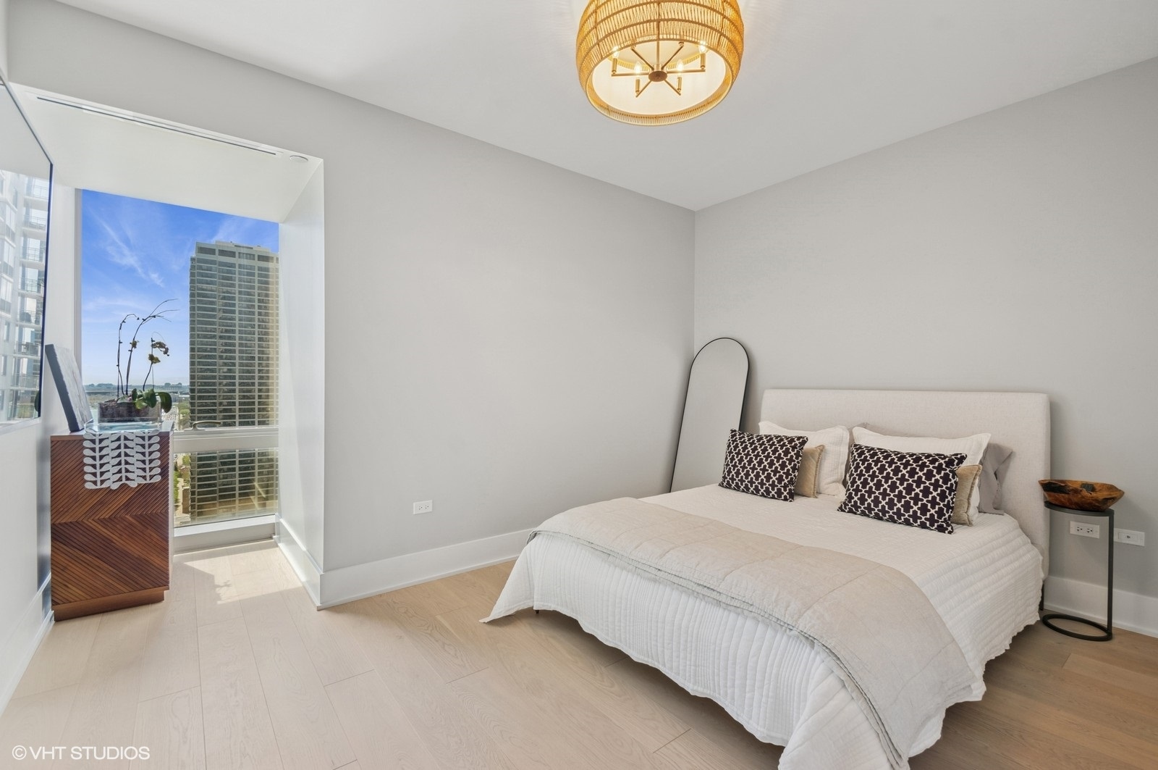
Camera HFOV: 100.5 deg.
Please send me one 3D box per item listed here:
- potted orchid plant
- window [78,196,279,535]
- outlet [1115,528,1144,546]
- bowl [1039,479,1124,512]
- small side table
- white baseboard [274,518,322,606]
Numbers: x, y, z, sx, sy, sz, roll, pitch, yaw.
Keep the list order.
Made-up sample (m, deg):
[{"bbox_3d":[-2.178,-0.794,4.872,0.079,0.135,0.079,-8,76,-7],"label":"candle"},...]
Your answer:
[{"bbox_3d":[-2.617,-0.127,2.869,0.330,0.750,0.240,0,1,-38],"label":"potted orchid plant"},{"bbox_3d":[-2.767,-0.128,3.421,1.102,2.270,0.090,0,0,-36],"label":"window"},{"bbox_3d":[2.707,0.750,2.379,0.010,0.071,0.114,0,1,-39],"label":"outlet"},{"bbox_3d":[2.462,0.544,2.376,0.270,0.100,0.290,0,1,-39],"label":"bowl"},{"bbox_3d":[2.461,0.899,2.378,0.250,0.610,0.250,0,1,-39],"label":"small side table"},{"bbox_3d":[-1.859,1.095,3.148,0.025,0.187,1.478,0,1,-40],"label":"white baseboard"}]

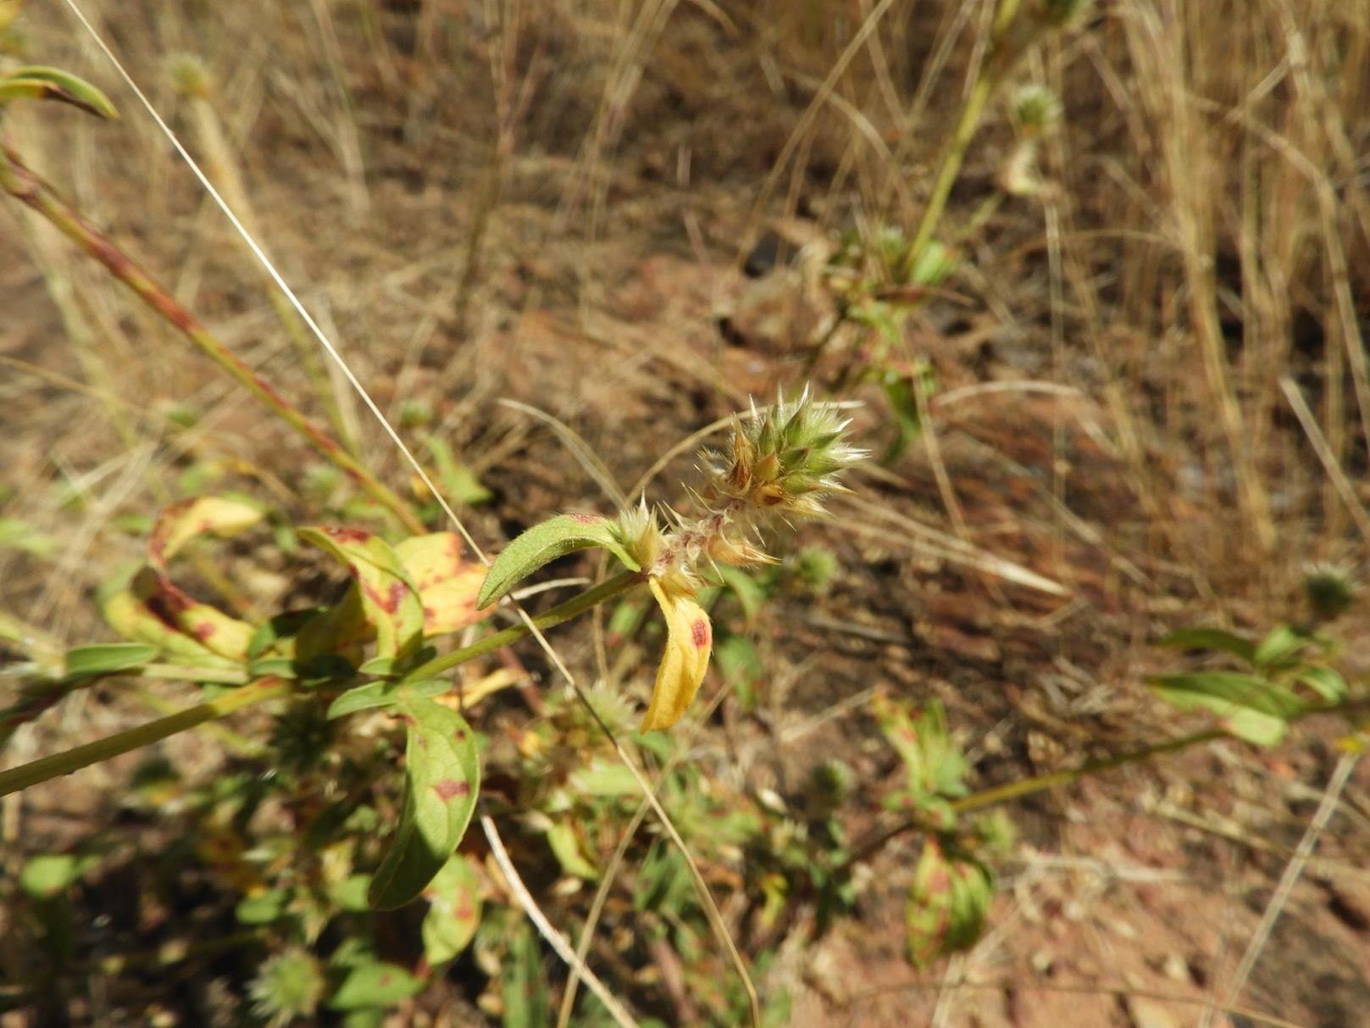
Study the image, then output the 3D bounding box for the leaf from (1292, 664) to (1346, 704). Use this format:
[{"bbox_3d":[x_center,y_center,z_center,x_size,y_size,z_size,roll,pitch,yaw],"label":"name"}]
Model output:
[{"bbox_3d":[0.294,0.079,0.440,0.025,0.015,0.017,18,42,21],"label":"leaf"}]

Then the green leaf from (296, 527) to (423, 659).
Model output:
[{"bbox_3d":[-0.056,0.014,0.165,0.021,0.022,0.012,0,6,0],"label":"green leaf"}]

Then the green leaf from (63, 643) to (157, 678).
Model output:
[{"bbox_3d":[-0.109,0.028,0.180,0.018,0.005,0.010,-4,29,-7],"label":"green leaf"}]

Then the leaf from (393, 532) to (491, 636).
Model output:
[{"bbox_3d":[-0.045,0.013,0.175,0.017,0.020,0.009,17,5,0],"label":"leaf"}]

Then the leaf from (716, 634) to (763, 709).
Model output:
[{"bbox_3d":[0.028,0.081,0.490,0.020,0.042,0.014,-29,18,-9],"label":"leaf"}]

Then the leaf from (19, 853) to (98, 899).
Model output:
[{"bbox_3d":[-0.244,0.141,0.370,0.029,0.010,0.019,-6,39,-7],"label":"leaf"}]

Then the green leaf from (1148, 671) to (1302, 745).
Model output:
[{"bbox_3d":[0.161,0.058,0.285,0.044,0.017,0.015,9,20,1],"label":"green leaf"}]

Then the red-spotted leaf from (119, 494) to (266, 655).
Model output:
[{"bbox_3d":[-0.097,0.012,0.190,0.028,0.032,0.015,0,6,0],"label":"red-spotted leaf"}]

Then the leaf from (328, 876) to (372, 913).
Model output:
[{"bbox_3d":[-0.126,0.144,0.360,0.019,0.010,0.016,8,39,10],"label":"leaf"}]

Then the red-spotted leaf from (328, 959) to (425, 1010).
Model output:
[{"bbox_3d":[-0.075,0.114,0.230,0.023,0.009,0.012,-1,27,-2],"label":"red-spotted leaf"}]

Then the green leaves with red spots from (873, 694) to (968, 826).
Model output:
[{"bbox_3d":[0.067,0.070,0.270,0.025,0.036,0.013,-6,6,0],"label":"green leaves with red spots"}]

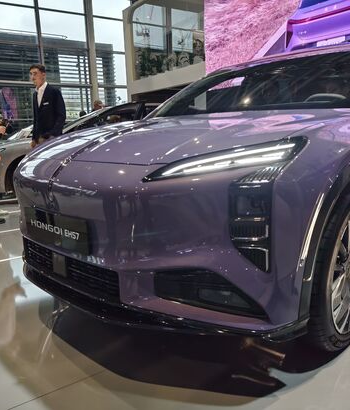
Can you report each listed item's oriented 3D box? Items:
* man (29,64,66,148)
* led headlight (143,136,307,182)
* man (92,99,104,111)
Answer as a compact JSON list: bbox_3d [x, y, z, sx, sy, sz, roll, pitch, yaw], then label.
[{"bbox_3d":[-1.438,-0.728,4.376,0.360,1.820,0.520,-11,14,-40],"label":"man"},{"bbox_3d":[0.174,-0.159,1.319,0.570,0.160,0.170,-2,11,1],"label":"led headlight"},{"bbox_3d":[-1.512,-1.280,7.465,0.380,1.740,0.500,-5,12,-18],"label":"man"}]

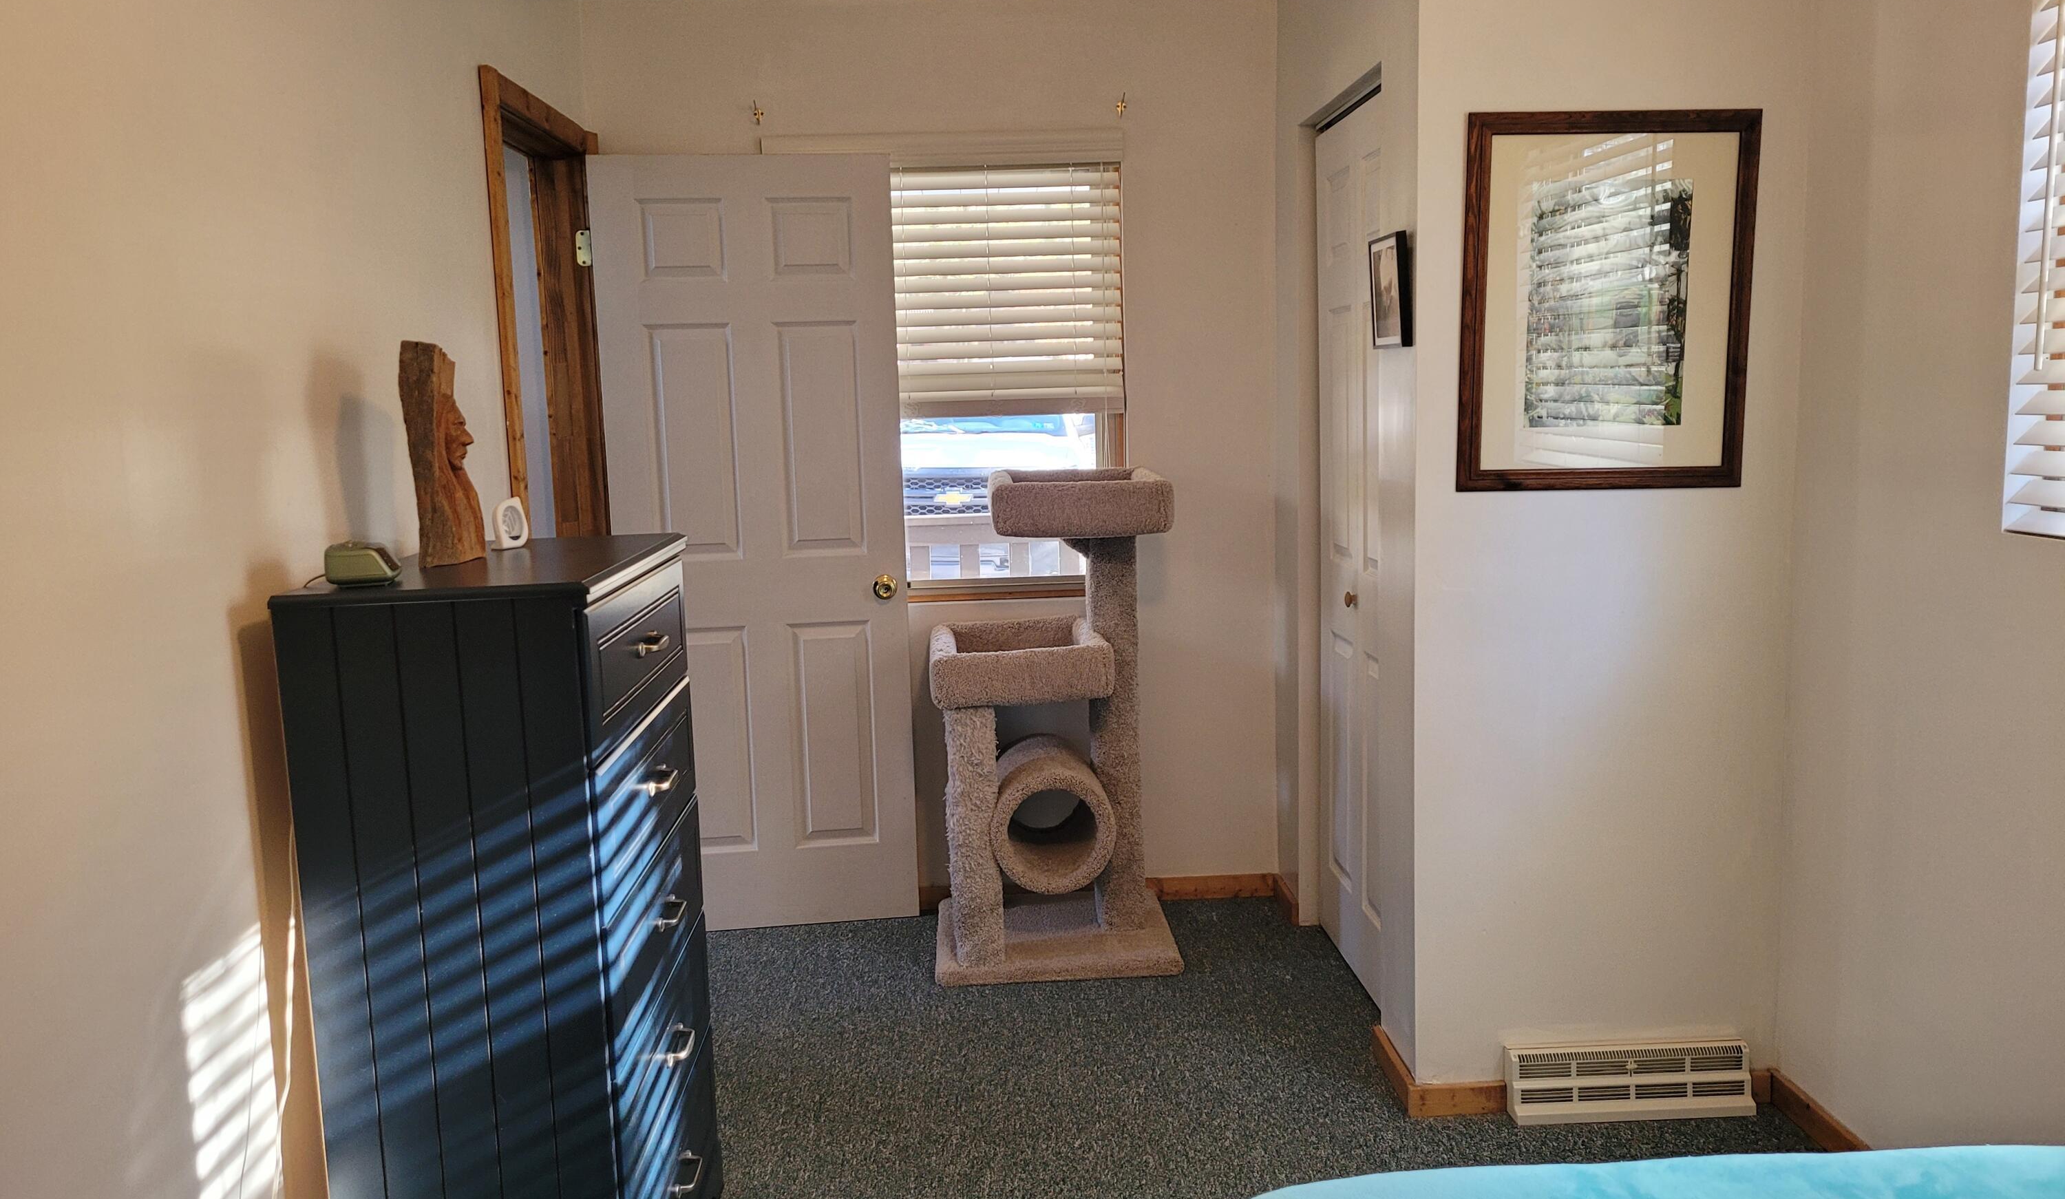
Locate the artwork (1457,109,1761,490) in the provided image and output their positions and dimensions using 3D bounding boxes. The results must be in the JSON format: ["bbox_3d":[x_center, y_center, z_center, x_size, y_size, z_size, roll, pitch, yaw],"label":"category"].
[{"bbox_3d":[1.036,-0.534,2.803,0.527,0.669,0.026,-1,7,-2],"label":"artwork"}]

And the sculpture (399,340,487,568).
[{"bbox_3d":[-0.859,-0.215,2.266,0.110,0.325,0.105,-3,8,-11],"label":"sculpture"}]

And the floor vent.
[{"bbox_3d":[1.156,0.927,2.984,0.468,0.135,0.056,-2,8,-2],"label":"floor vent"}]

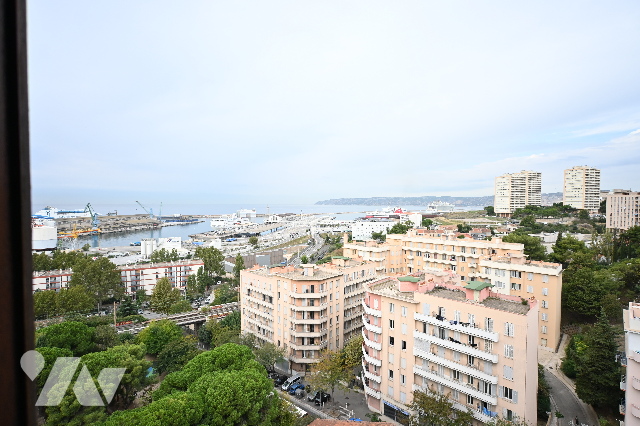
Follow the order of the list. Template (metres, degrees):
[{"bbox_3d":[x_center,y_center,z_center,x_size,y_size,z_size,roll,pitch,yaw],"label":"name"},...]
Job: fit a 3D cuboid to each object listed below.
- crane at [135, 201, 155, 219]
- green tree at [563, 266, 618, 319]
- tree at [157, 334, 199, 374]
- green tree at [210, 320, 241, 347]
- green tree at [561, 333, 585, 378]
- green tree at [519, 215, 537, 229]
[{"bbox_3d":[-503.440,-8.630,920.000,46.000,52.000,14.000,0,2,-9],"label":"crane"},{"bbox_3d":[74.720,22.120,89.000,12.300,14.000,12.300,0,2,0],"label":"green tree"},{"bbox_3d":[-31.415,31.193,71.000,9.200,8.800,9.000,-1,2,-24],"label":"tree"},{"bbox_3d":[-24.560,32.050,84.000,7.400,8.200,7.400,0,2,0],"label":"green tree"},{"bbox_3d":[51.520,28.960,65.000,4.800,8.200,4.800,0,2,0],"label":"green tree"},{"bbox_3d":[172.810,7.290,266.150,12.600,11.200,12.600,1,2,33],"label":"green tree"}]

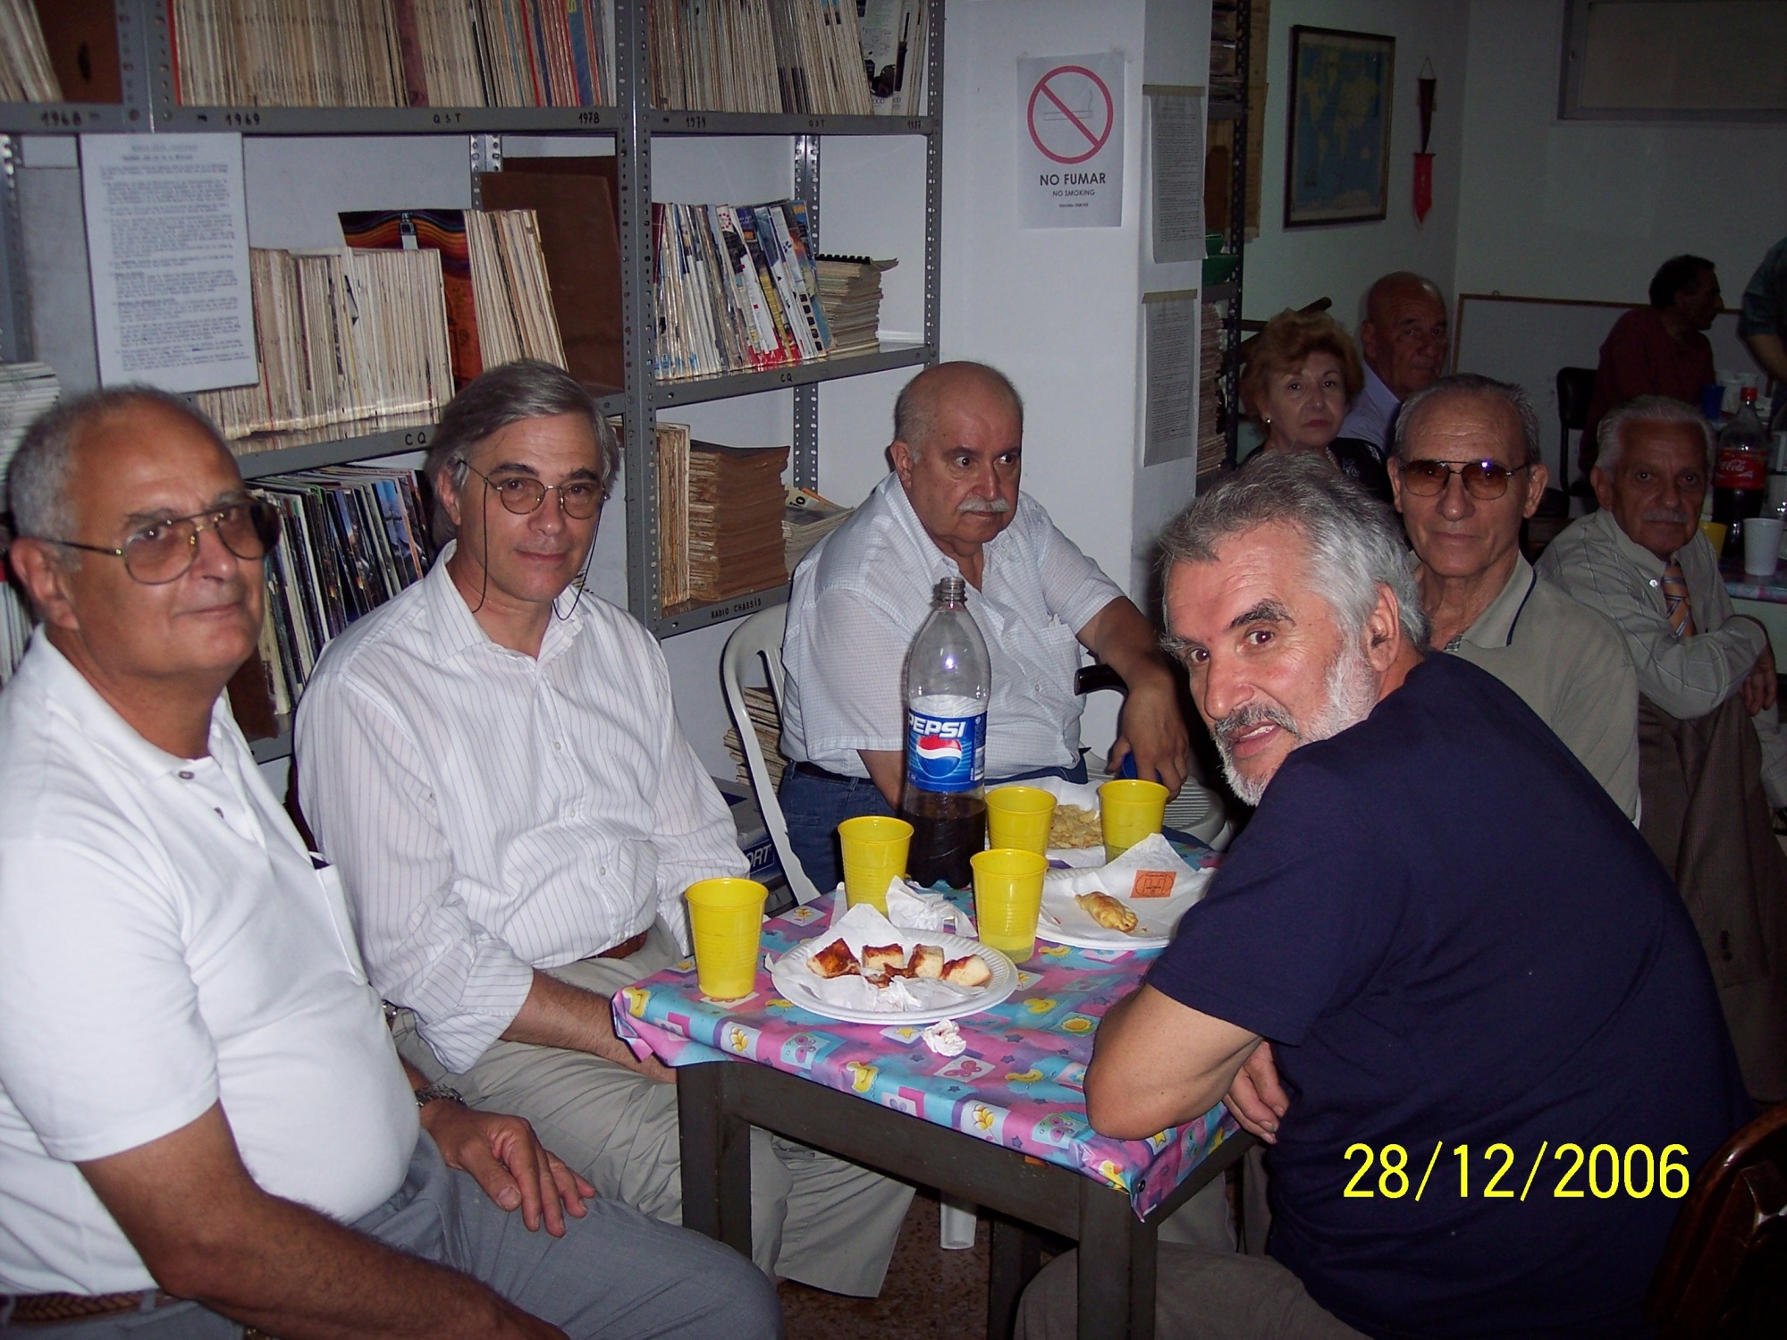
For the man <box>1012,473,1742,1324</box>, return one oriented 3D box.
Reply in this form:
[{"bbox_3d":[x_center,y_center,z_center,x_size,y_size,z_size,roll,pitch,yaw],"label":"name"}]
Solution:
[{"bbox_3d":[0.362,0.453,1.621,0.720,1.265,0.580,11,19,34],"label":"man"}]

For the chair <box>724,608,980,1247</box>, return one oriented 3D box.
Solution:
[{"bbox_3d":[0.089,0.306,2.954,0.460,0.830,0.530,-13,20,-40],"label":"chair"}]

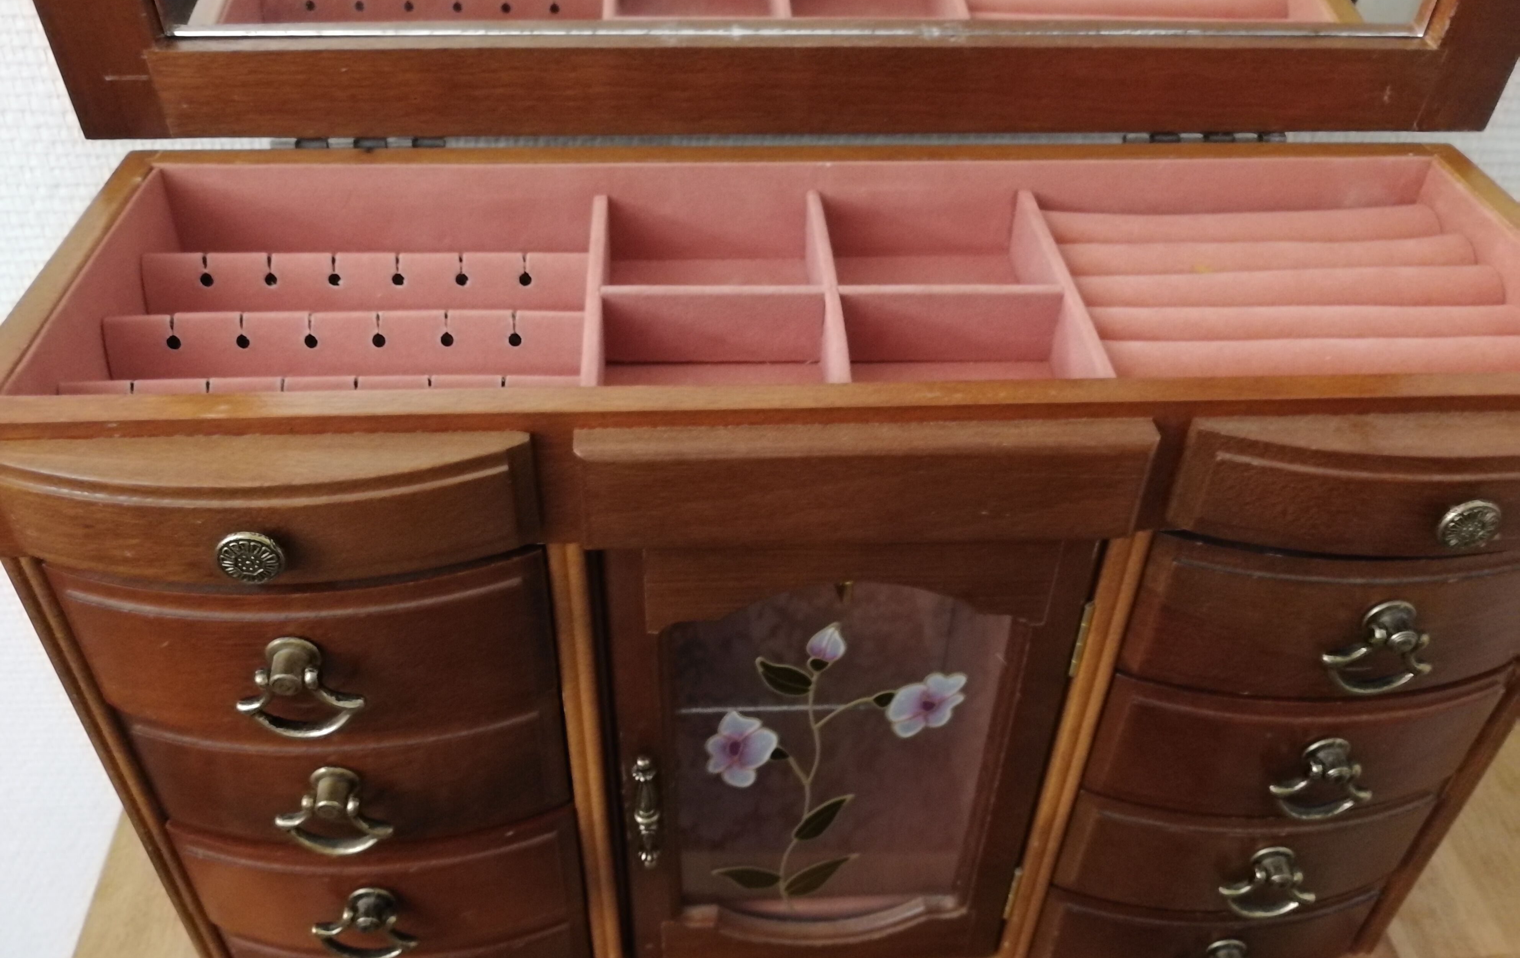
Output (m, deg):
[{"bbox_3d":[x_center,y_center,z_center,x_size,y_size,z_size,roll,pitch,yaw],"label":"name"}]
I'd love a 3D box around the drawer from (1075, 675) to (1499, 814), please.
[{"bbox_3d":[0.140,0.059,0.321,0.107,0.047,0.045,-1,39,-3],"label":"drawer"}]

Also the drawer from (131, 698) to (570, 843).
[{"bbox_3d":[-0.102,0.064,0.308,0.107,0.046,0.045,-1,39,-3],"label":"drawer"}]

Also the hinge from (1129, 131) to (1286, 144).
[{"bbox_3d":[0.125,-0.096,0.333,0.047,0.005,0.005,-1,39,-3],"label":"hinge"}]

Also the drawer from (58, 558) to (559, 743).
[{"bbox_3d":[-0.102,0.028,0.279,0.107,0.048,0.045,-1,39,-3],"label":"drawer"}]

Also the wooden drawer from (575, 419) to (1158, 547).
[{"bbox_3d":[0.021,0.001,0.241,0.115,0.027,0.012,-1,39,-3],"label":"wooden drawer"}]

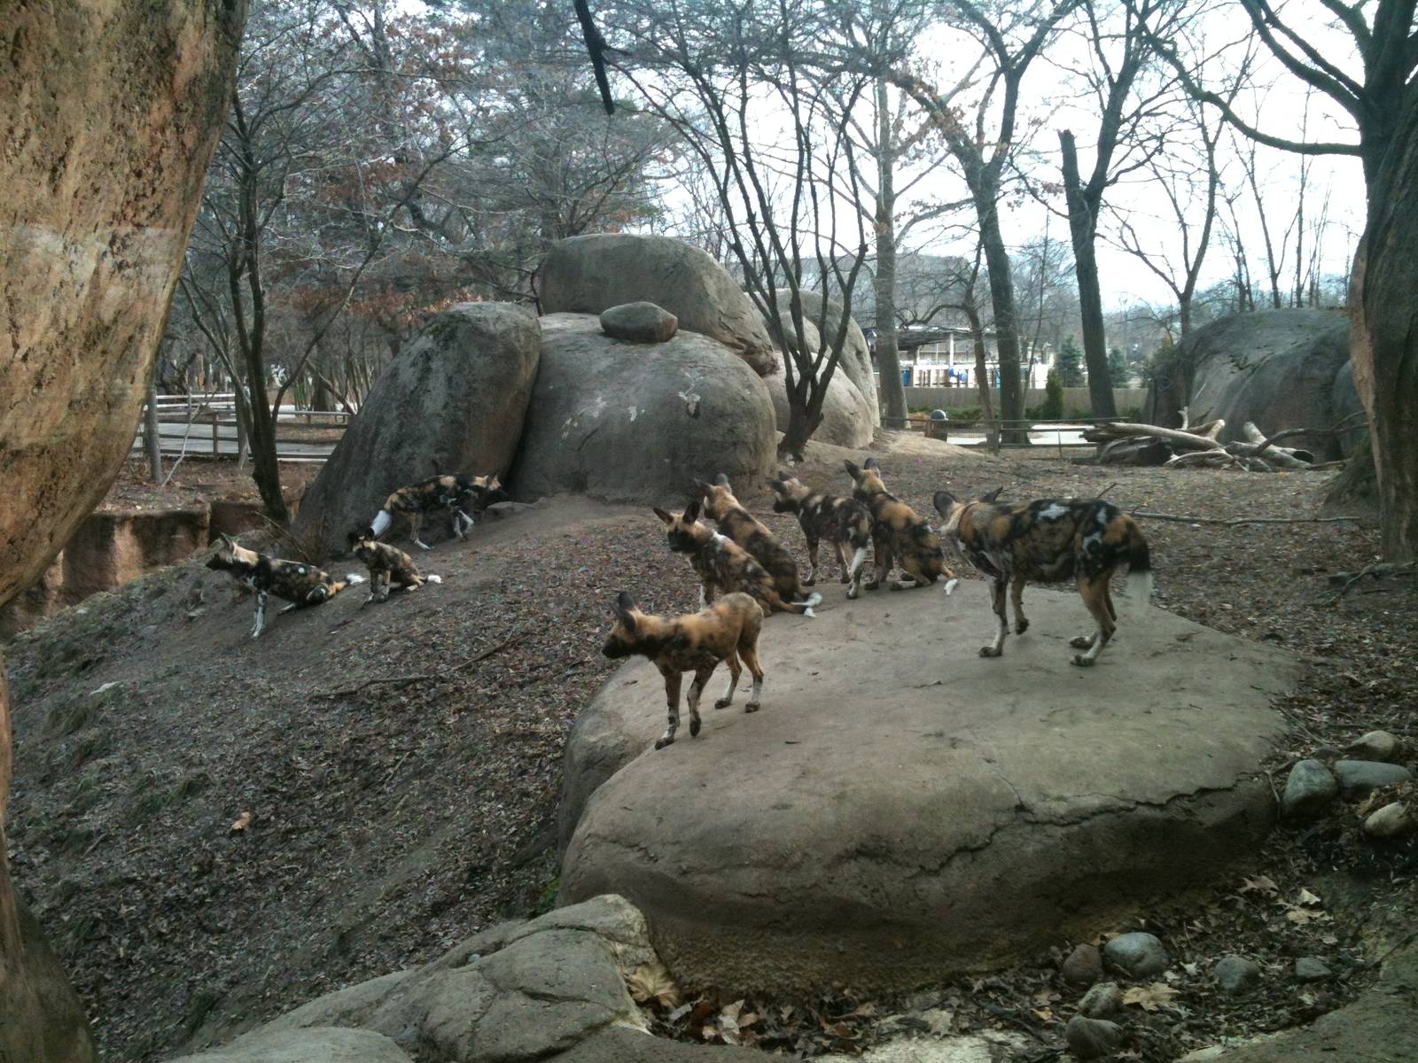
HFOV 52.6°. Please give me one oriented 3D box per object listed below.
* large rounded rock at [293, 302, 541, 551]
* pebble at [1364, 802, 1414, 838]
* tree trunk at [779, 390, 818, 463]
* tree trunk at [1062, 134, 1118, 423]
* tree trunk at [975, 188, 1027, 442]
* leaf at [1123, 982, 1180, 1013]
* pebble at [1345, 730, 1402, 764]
[{"bbox_3d":[-2.897,-1.009,14.200,2.296,2.431,2.000,0,6,0],"label":"large rounded rock"},{"bbox_3d":[2.370,1.006,5.000,0.175,0.105,0.140,0,6,0],"label":"pebble"},{"bbox_3d":[1.116,-1.340,18.000,0.462,0.899,0.462,0,6,0],"label":"tree trunk"},{"bbox_3d":[8.381,-5.652,31.654,0.620,6.316,0.620,-8,6,1],"label":"tree trunk"},{"bbox_3d":[5.225,-3.868,25.751,0.520,4.532,0.520,-6,6,1],"label":"tree trunk"},{"bbox_3d":[1.247,1.313,4.040,0.165,0.030,0.140,0,6,0],"label":"leaf"},{"bbox_3d":[2.828,0.917,6.100,0.211,0.123,0.180,0,6,0],"label":"pebble"}]

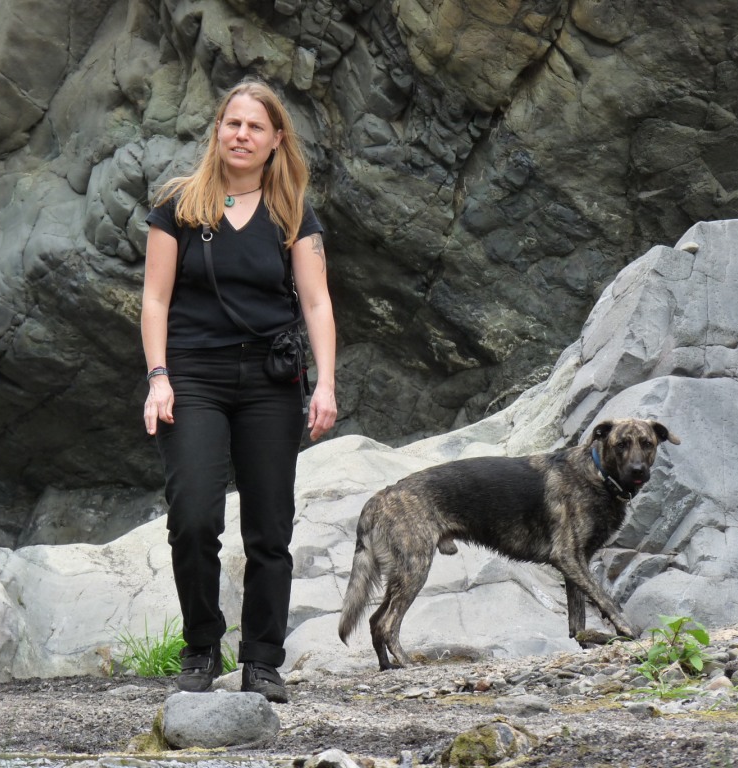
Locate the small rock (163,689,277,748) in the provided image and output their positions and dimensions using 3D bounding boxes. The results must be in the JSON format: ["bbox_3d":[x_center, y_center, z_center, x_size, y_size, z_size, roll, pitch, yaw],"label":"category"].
[{"bbox_3d":[-0.377,0.851,14.400,0.300,0.145,0.200,0,1,0],"label":"small rock"}]

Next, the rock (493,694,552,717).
[{"bbox_3d":[0.404,0.846,14.950,0.153,0.057,0.110,0,1,0],"label":"rock"}]

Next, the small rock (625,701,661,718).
[{"bbox_3d":[0.720,0.857,14.950,0.090,0.046,0.075,0,1,0],"label":"small rock"}]

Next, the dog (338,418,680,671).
[{"bbox_3d":[0.393,0.452,16.000,0.950,0.710,0.300,0,1,-9],"label":"dog"}]

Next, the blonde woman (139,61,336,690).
[{"bbox_3d":[-0.351,0.019,15.400,0.530,1.690,0.380,0,1,3],"label":"blonde woman"}]

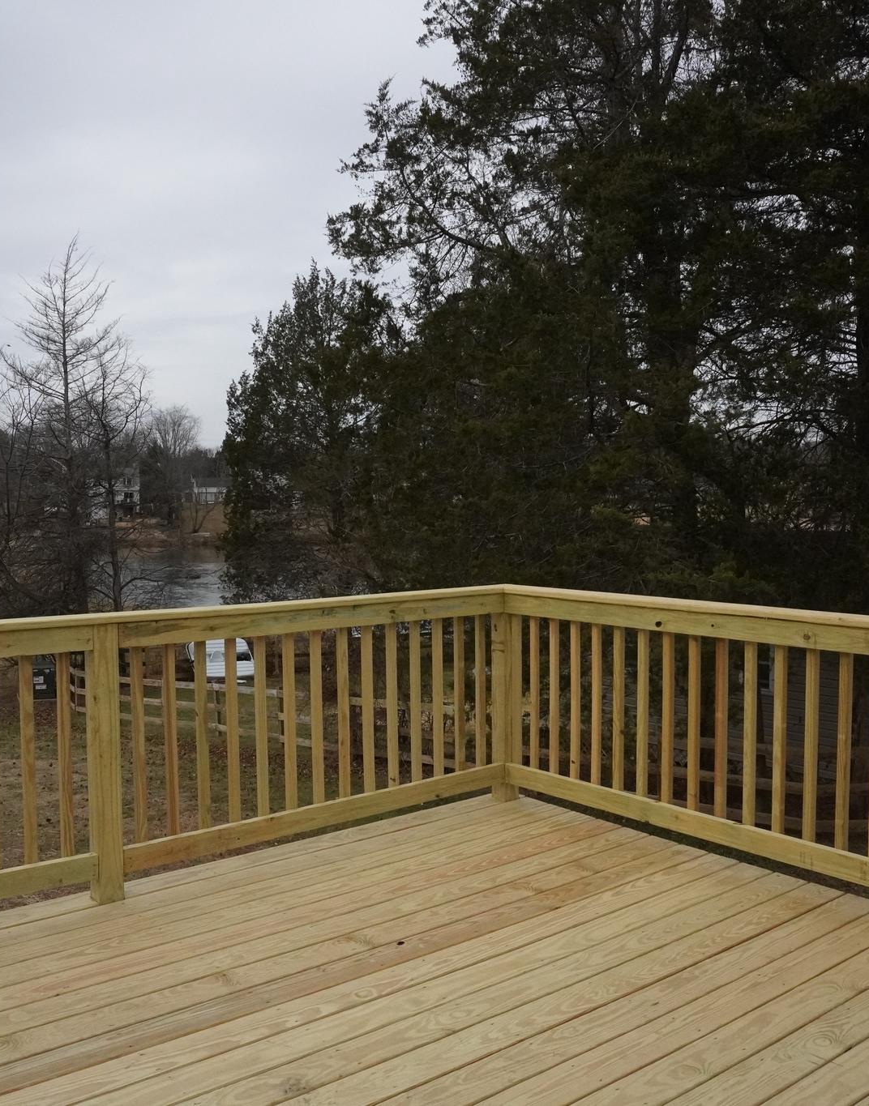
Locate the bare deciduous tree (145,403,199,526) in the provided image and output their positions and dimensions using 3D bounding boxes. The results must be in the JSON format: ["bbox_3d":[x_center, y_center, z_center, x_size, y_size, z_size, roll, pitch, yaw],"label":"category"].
[{"bbox_3d":[-42.611,-14.562,180.000,9.000,19.400,9.000,-1,3,-11],"label":"bare deciduous tree"}]

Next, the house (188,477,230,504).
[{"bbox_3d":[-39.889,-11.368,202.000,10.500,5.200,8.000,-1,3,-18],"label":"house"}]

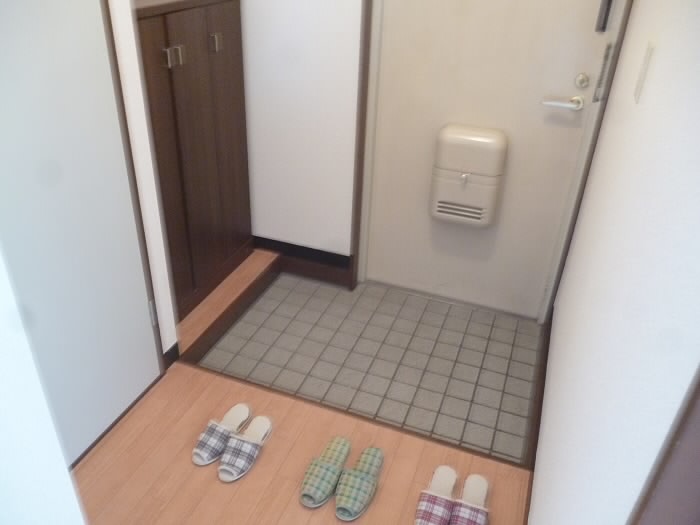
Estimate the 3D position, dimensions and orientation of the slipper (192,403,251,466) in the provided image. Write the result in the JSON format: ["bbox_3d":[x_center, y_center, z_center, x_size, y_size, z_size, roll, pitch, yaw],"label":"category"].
[{"bbox_3d":[-0.400,0.506,1.736,0.097,0.058,0.250,13,31,17],"label":"slipper"}]

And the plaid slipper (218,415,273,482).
[{"bbox_3d":[-0.312,0.537,1.690,0.097,0.058,0.250,12,31,15],"label":"plaid slipper"}]

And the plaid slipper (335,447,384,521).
[{"bbox_3d":[0.035,0.606,1.601,0.095,0.058,0.257,13,32,17],"label":"plaid slipper"}]

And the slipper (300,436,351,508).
[{"bbox_3d":[-0.064,0.586,1.627,0.097,0.058,0.257,13,32,17],"label":"slipper"}]

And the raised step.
[{"bbox_3d":[-0.540,0.188,2.441,0.143,0.107,0.836,13,31,17],"label":"raised step"}]

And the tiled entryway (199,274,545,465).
[{"bbox_3d":[0.124,0.345,2.337,1.229,0.030,0.908,13,31,17],"label":"tiled entryway"}]

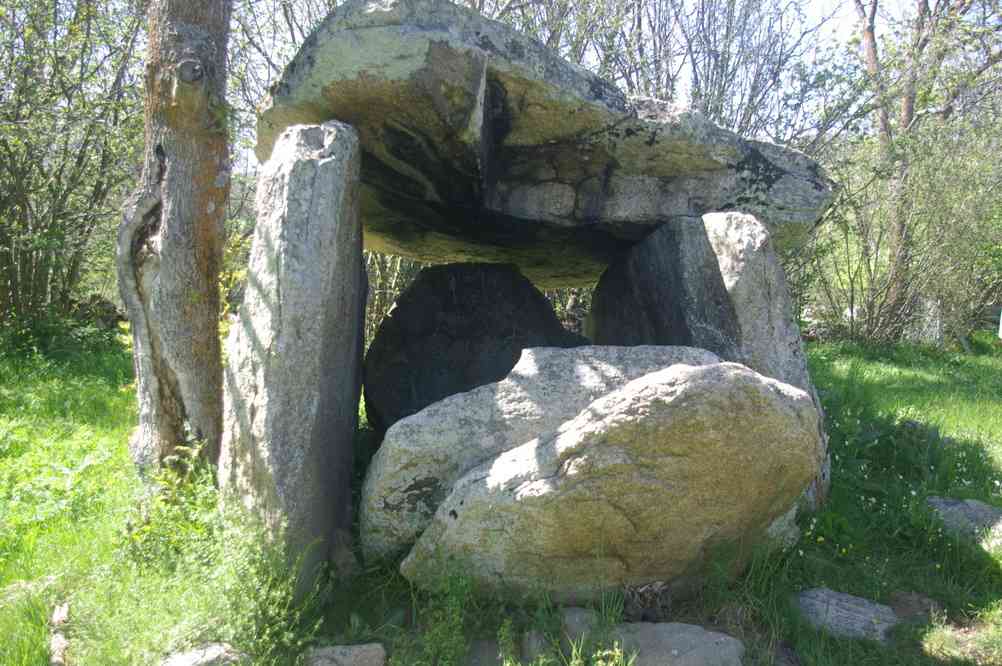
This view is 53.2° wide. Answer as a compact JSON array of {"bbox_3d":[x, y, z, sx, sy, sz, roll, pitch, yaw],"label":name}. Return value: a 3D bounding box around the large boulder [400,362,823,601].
[{"bbox_3d":[0.510,0.660,4.720,1.900,1.030,0.680,0,4,0],"label":"large boulder"}]

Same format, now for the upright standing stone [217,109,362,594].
[{"bbox_3d":[-1.010,0.100,4.880,0.580,2.130,0.700,0,4,0],"label":"upright standing stone"}]

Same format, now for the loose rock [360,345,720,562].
[{"bbox_3d":[0.260,0.580,5.280,1.950,1.050,0.620,0,4,0],"label":"loose rock"}]

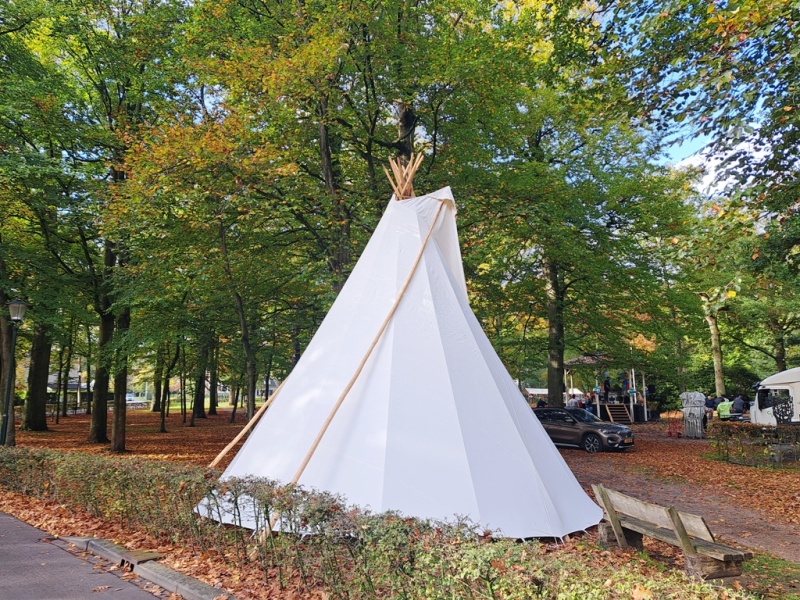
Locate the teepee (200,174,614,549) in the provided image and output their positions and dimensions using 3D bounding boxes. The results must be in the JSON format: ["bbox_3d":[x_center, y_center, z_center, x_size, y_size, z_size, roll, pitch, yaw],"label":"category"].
[{"bbox_3d":[-0.032,0.677,9.759,6.400,5.600,5.900,2,-9,-14],"label":"teepee"}]

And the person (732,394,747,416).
[{"bbox_3d":[15.471,5.065,25.131,0.500,1.500,0.500,-8,-12,44],"label":"person"}]

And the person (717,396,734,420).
[{"bbox_3d":[14.434,5.050,24.526,0.550,1.500,0.550,-6,-11,35],"label":"person"}]

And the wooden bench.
[{"bbox_3d":[3.387,2.994,7.286,0.640,0.790,2.250,3,-9,-18],"label":"wooden bench"}]

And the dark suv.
[{"bbox_3d":[6.736,4.979,21.598,1.830,1.600,4.450,7,-11,-39],"label":"dark suv"}]

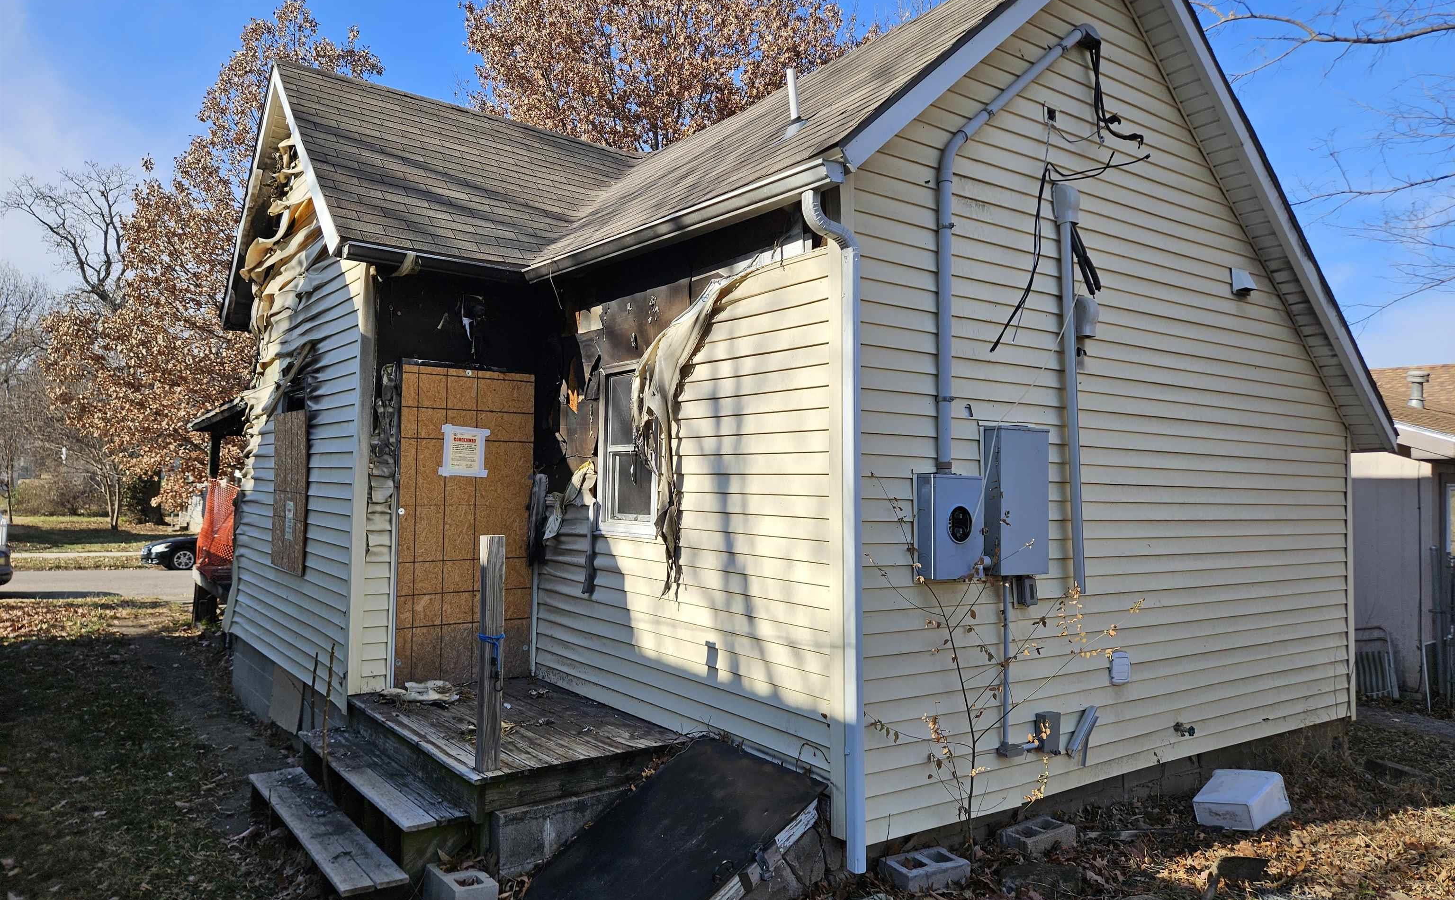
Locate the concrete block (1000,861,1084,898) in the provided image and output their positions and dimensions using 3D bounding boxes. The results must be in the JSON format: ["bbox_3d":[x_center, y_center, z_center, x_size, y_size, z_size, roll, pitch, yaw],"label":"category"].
[{"bbox_3d":[1.408,1.932,4.330,0.340,0.130,0.210,0,-2,-6],"label":"concrete block"}]

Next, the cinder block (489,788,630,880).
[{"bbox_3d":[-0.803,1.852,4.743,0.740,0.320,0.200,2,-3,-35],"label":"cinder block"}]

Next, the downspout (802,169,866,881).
[{"bbox_3d":[0.477,0.363,4.348,0.295,3.090,0.080,2,-3,-35],"label":"downspout"}]

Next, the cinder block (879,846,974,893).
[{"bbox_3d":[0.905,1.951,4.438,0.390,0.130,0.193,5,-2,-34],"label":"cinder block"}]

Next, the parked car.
[{"bbox_3d":[-13.300,2.460,26.500,4.800,1.460,1.820,2,-3,-35],"label":"parked car"}]

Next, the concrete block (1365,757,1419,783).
[{"bbox_3d":[4.520,2.165,6.520,0.180,0.150,0.370,2,-3,-35],"label":"concrete block"}]

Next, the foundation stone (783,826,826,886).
[{"bbox_3d":[0.309,1.826,4.401,0.240,0.250,0.150,3,-3,-35],"label":"foundation stone"}]

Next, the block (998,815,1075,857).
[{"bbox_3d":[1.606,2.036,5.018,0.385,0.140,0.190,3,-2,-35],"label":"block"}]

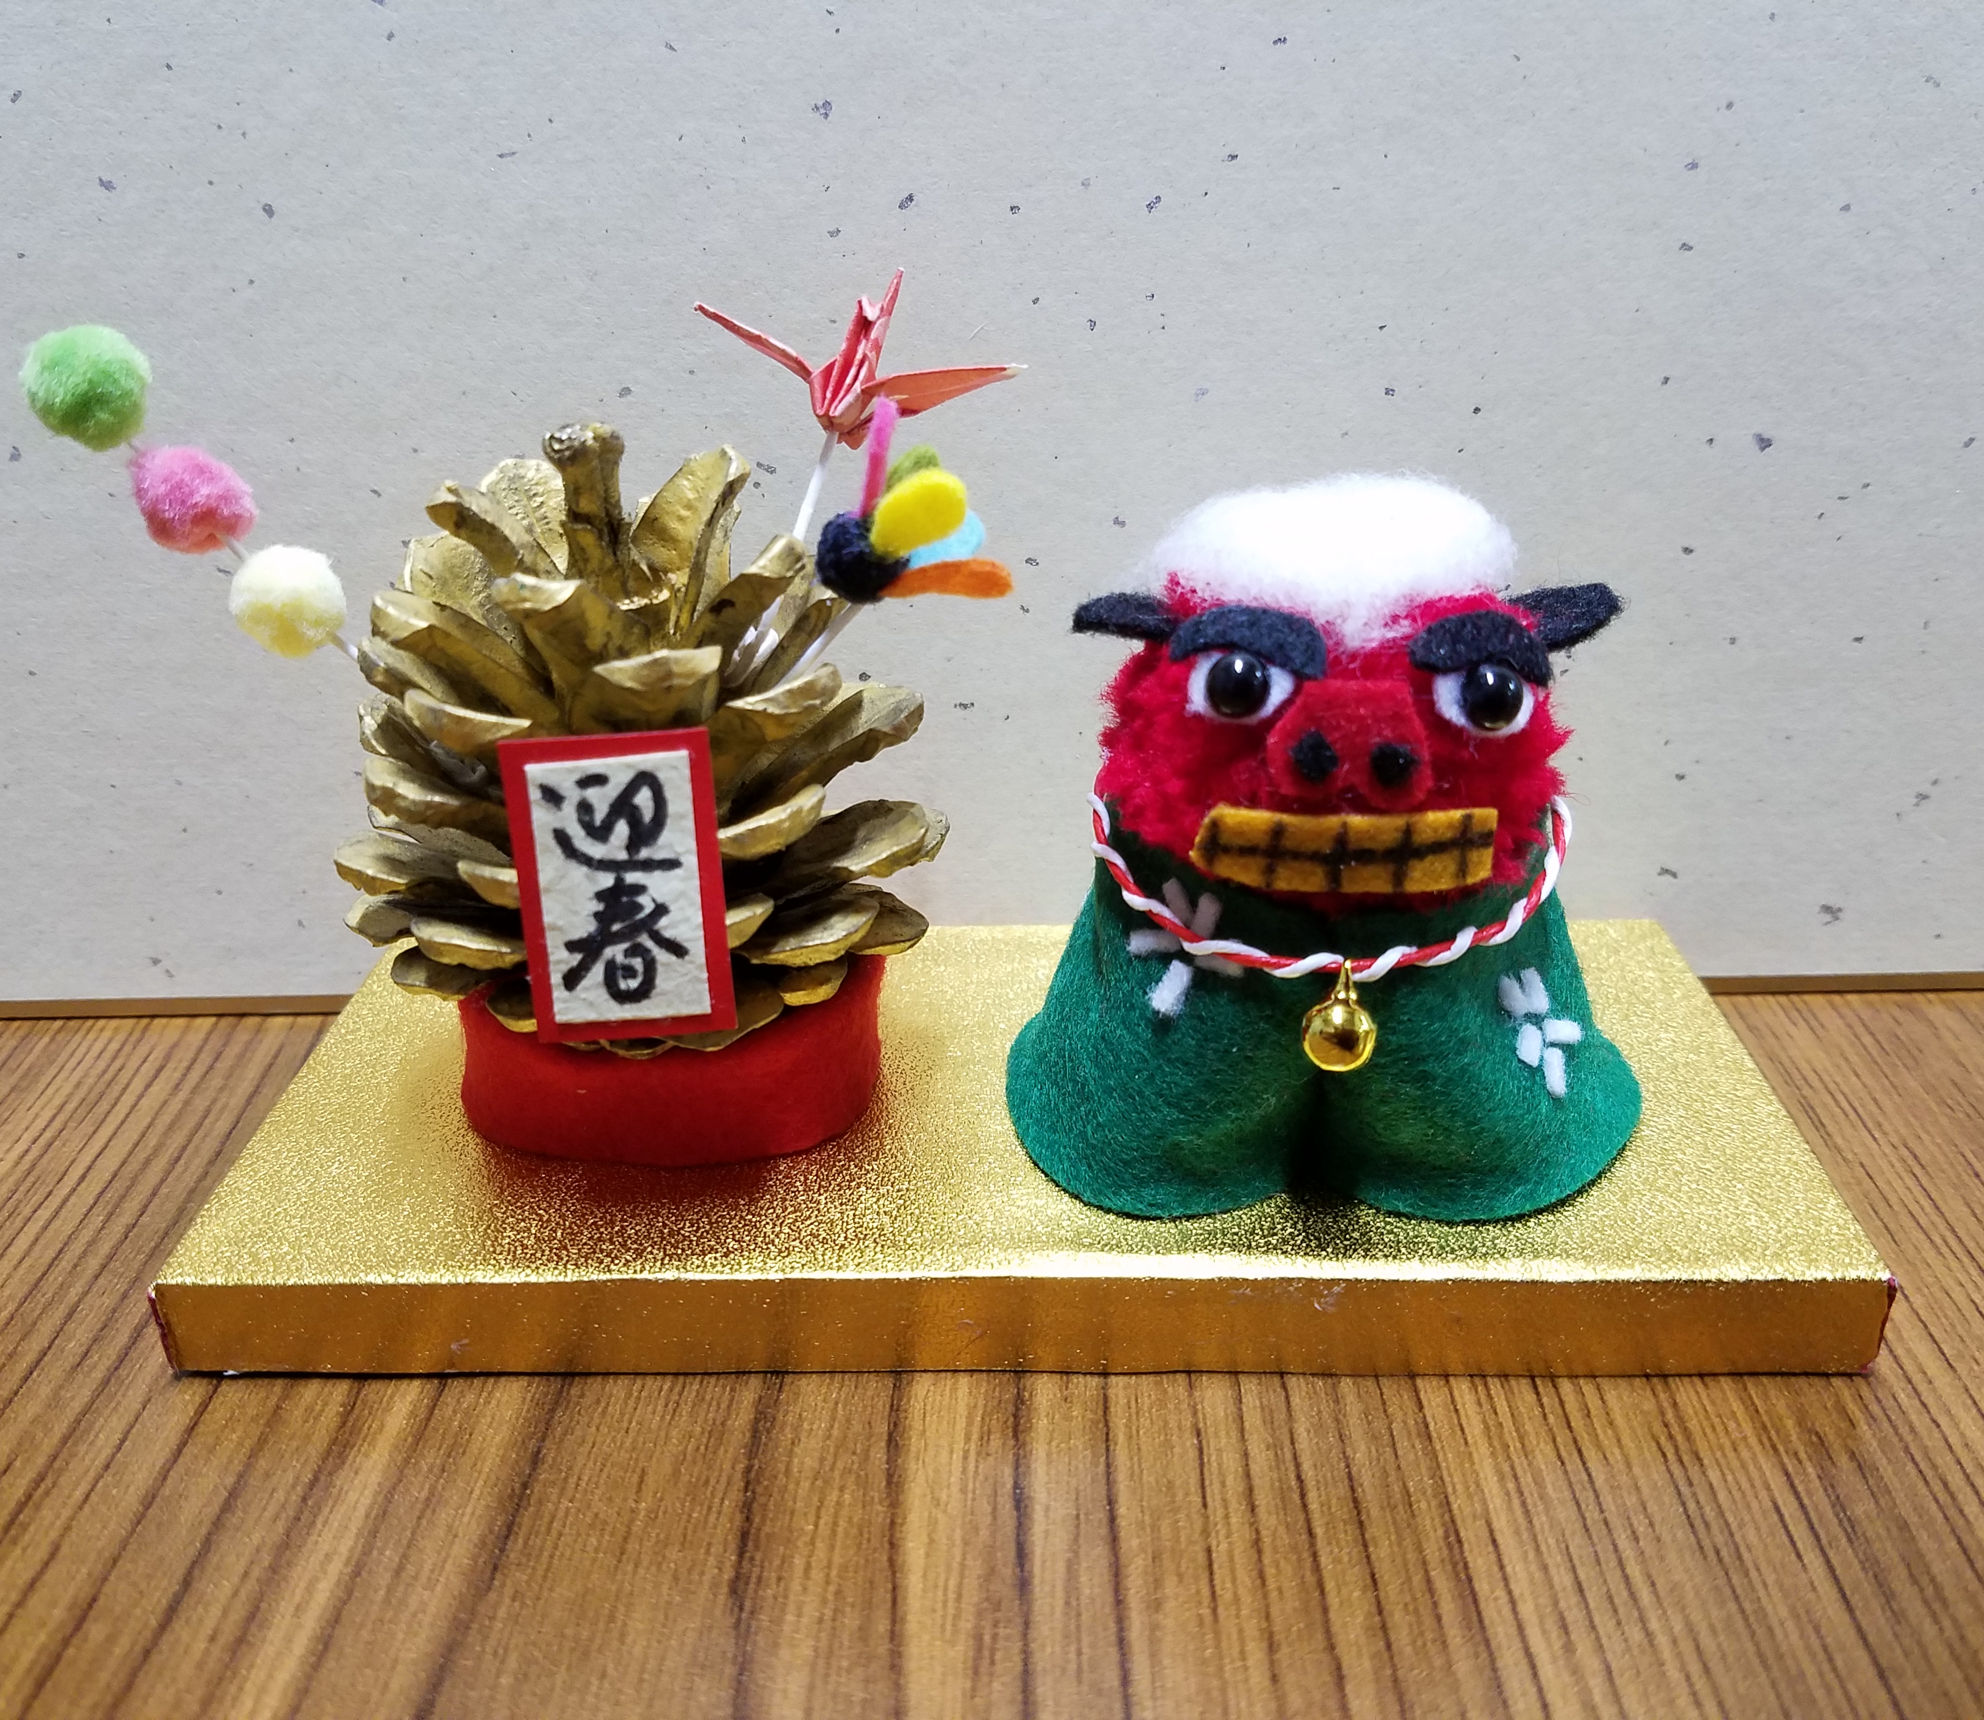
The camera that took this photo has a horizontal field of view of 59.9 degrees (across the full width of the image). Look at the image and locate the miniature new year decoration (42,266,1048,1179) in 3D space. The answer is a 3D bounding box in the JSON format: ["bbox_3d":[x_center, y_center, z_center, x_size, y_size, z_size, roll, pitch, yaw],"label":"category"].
[{"bbox_3d":[-0.044,-0.014,0.172,0.094,0.083,0.059,-1,26,2],"label":"miniature new year decoration"}]

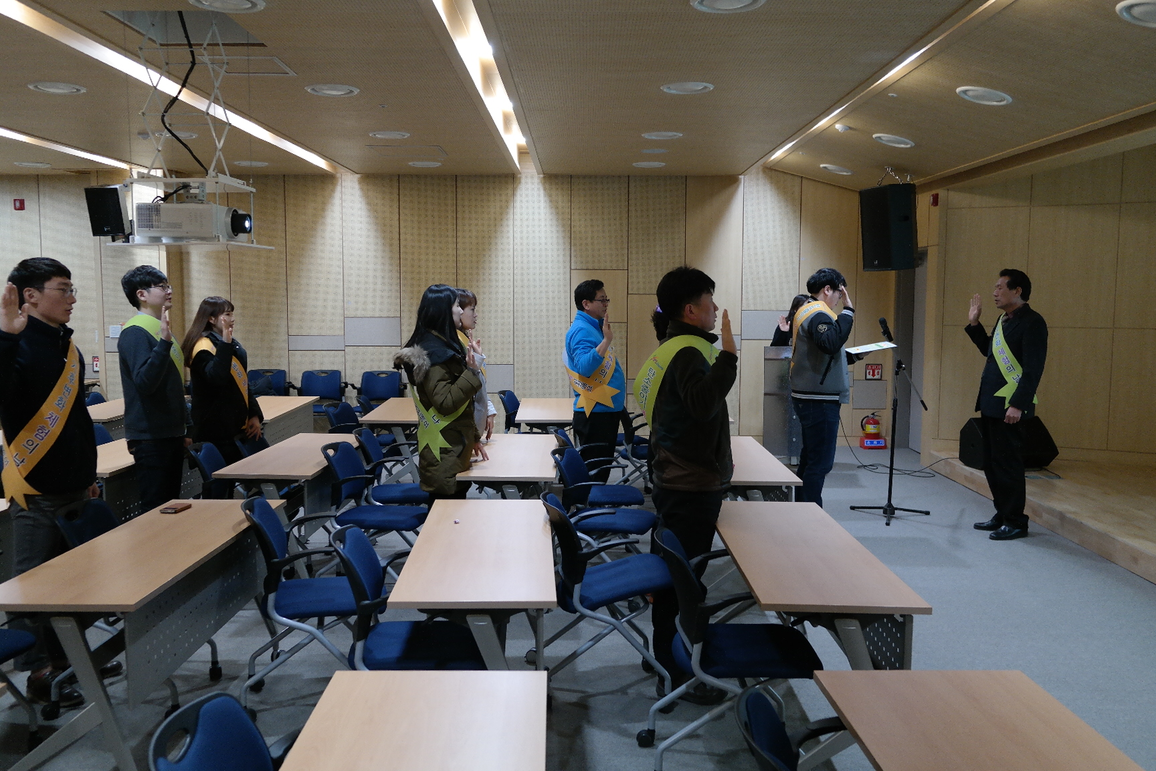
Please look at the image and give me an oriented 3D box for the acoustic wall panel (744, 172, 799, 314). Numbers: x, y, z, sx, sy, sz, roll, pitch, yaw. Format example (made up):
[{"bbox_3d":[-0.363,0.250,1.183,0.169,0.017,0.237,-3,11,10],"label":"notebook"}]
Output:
[{"bbox_3d":[2.105,-1.588,10.471,0.617,1.542,0.040,0,5,0],"label":"acoustic wall panel"}]

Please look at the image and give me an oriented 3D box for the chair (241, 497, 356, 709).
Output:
[{"bbox_3d":[-1.021,0.830,3.738,0.560,0.815,0.570,-1,5,-13],"label":"chair"}]

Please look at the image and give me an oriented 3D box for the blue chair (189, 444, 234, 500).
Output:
[{"bbox_3d":[-1.789,0.696,5.142,0.560,0.815,0.570,0,5,0],"label":"blue chair"}]

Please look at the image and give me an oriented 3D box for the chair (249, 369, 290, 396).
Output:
[{"bbox_3d":[-3.356,0.250,10.346,0.540,0.830,0.560,0,5,0],"label":"chair"}]

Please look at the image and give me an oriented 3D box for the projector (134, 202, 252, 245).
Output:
[{"bbox_3d":[-1.814,-0.768,4.633,0.480,0.185,0.420,0,6,0],"label":"projector"}]

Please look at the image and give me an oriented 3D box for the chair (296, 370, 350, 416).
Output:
[{"bbox_3d":[-2.574,0.274,9.731,0.570,0.810,0.580,0,5,0],"label":"chair"}]

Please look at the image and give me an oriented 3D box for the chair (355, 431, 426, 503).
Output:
[{"bbox_3d":[-0.981,0.656,5.651,0.580,0.810,0.570,0,5,0],"label":"chair"}]

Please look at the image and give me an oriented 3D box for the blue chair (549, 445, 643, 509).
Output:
[{"bbox_3d":[0.103,0.734,5.197,0.570,0.830,0.550,2,5,14],"label":"blue chair"}]

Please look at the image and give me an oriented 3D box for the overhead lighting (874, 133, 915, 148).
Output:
[{"bbox_3d":[2.481,-1.912,7.560,0.325,0.060,0.325,14,5,-1],"label":"overhead lighting"}]

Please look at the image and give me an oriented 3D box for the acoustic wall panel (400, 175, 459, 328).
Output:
[{"bbox_3d":[-1.579,-1.334,10.180,0.595,1.749,0.050,0,5,0],"label":"acoustic wall panel"}]

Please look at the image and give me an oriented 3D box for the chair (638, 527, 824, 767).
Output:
[{"bbox_3d":[0.513,0.913,3.271,0.580,0.830,0.570,0,6,0],"label":"chair"}]

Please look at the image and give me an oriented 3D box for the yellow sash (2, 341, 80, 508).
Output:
[{"bbox_3d":[-2.075,0.147,3.741,0.250,0.670,0.380,2,6,22],"label":"yellow sash"}]

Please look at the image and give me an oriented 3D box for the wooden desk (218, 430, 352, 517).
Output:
[{"bbox_3d":[-1.560,0.738,5.533,0.510,0.725,1.420,0,6,1],"label":"wooden desk"}]

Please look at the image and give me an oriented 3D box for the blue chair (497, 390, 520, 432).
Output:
[{"bbox_3d":[-0.373,0.460,7.932,0.580,0.830,0.570,2,6,13],"label":"blue chair"}]

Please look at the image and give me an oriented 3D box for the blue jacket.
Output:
[{"bbox_3d":[0.107,-0.153,6.362,0.400,0.669,0.520,1,5,3],"label":"blue jacket"}]

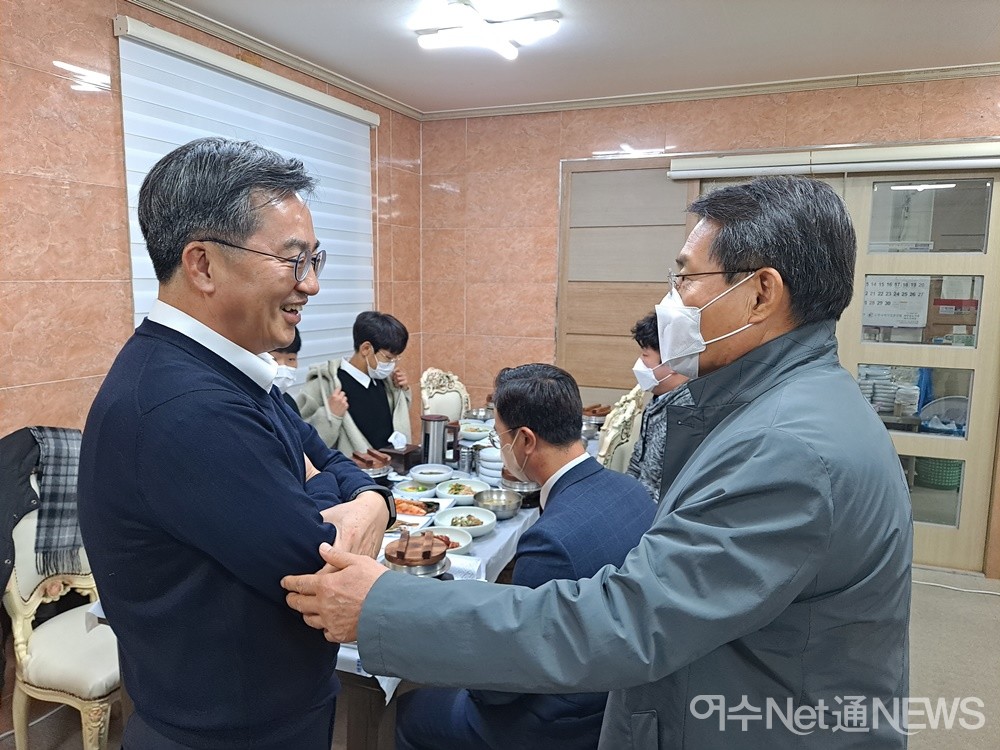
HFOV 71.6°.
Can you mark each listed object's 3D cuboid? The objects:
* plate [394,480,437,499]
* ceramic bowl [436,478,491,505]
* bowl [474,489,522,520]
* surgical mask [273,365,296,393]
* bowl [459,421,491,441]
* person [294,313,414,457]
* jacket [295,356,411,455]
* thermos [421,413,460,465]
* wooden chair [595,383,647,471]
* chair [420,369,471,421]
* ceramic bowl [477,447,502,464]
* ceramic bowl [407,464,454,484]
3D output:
[{"bbox_3d":[-0.283,0.390,2.340,0.148,0.031,0.148,1,8,0],"label":"plate"},{"bbox_3d":[-0.121,0.392,2.296,0.178,0.044,0.178,1,8,0],"label":"ceramic bowl"},{"bbox_3d":[-0.006,0.406,2.146,0.153,0.062,0.153,1,8,0],"label":"bowl"},{"bbox_3d":[-0.688,0.014,2.171,0.090,0.110,0.145,6,10,31],"label":"surgical mask"},{"bbox_3d":[-0.101,0.262,3.144,0.163,0.059,0.163,1,8,0],"label":"bowl"},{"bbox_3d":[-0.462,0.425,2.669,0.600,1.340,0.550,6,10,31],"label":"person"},{"bbox_3d":[-0.514,0.265,2.670,0.380,0.640,0.520,6,10,31],"label":"jacket"},{"bbox_3d":[-0.223,0.258,2.648,0.165,0.208,0.108,4,9,20],"label":"thermos"},{"bbox_3d":[0.249,0.570,2.807,0.600,1.030,0.520,4,9,23],"label":"wooden chair"},{"bbox_3d":[-0.075,0.490,3.325,0.600,1.030,0.500,4,9,23],"label":"chair"},{"bbox_3d":[0.002,0.301,2.458,0.148,0.051,0.148,1,8,0],"label":"ceramic bowl"},{"bbox_3d":[-0.244,0.363,2.494,0.158,0.041,0.158,1,8,0],"label":"ceramic bowl"}]

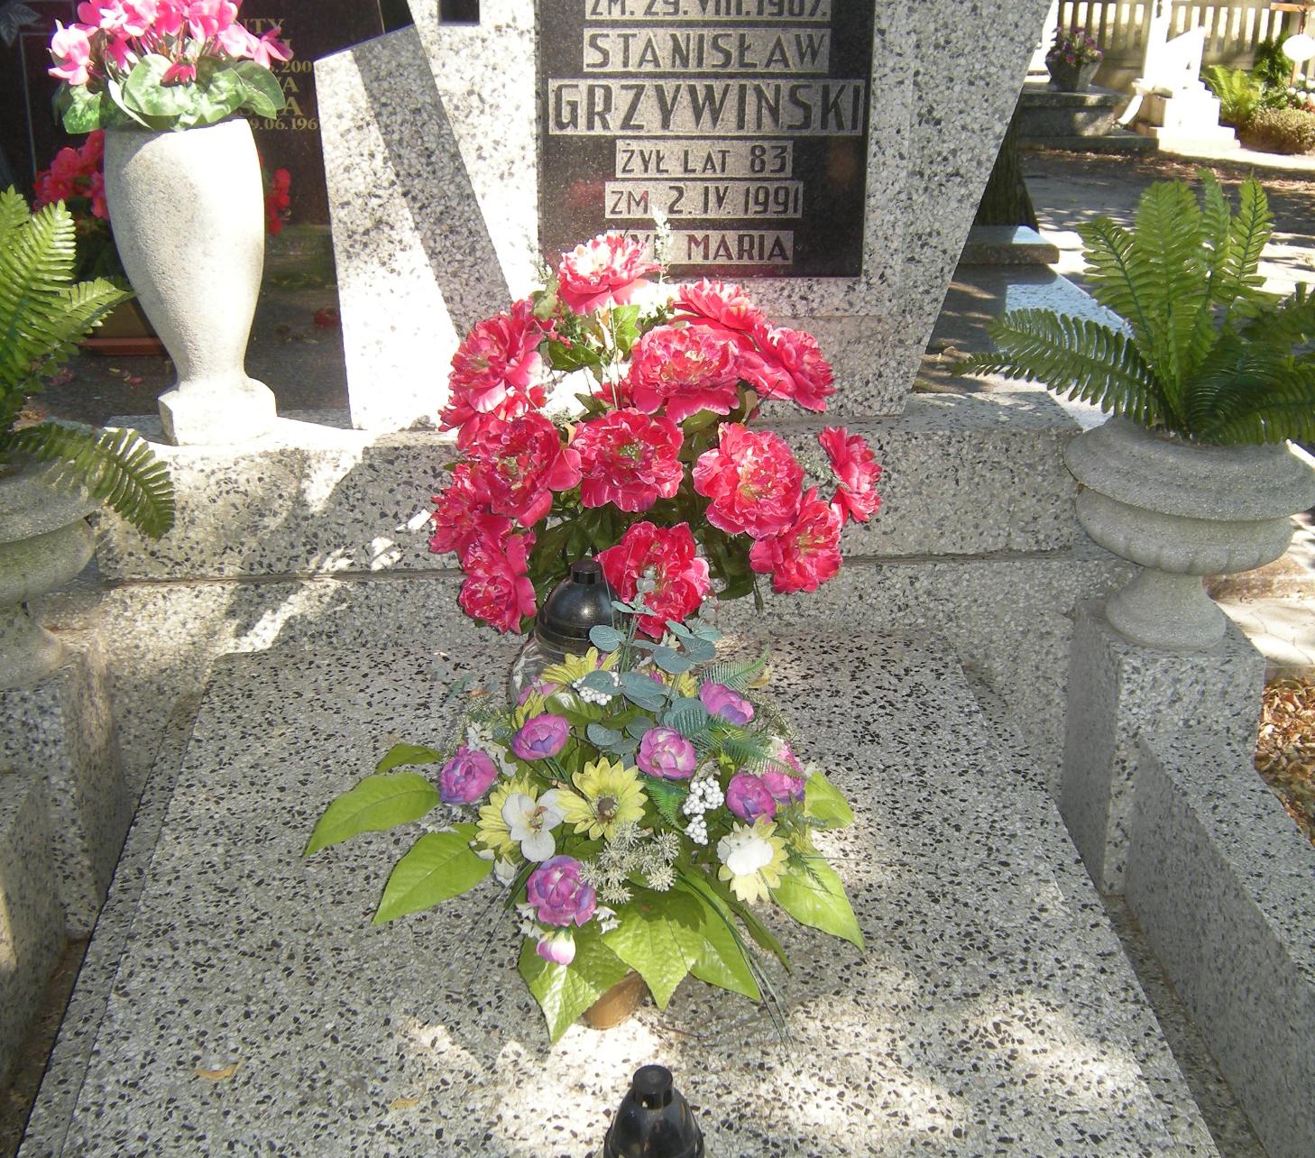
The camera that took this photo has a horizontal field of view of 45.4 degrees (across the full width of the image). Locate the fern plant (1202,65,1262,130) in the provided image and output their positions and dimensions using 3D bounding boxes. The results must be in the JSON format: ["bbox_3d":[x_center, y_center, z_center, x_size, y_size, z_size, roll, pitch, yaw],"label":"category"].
[{"bbox_3d":[4.026,-3.373,11.000,0.440,0.460,0.420,-2,23,-6],"label":"fern plant"}]

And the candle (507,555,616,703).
[{"bbox_3d":[-0.086,0.084,1.821,0.165,0.240,0.165,-2,29,-6],"label":"candle"}]

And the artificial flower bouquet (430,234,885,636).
[{"bbox_3d":[-0.011,-0.116,1.805,0.490,0.540,0.400,-2,29,-6],"label":"artificial flower bouquet"}]

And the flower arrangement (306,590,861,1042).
[{"bbox_3d":[-0.079,0.209,1.486,0.510,0.345,0.390,-2,29,-6],"label":"flower arrangement"}]

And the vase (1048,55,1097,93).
[{"bbox_3d":[2.718,-3.311,10.300,0.340,0.230,0.340,-2,23,-6],"label":"vase"}]

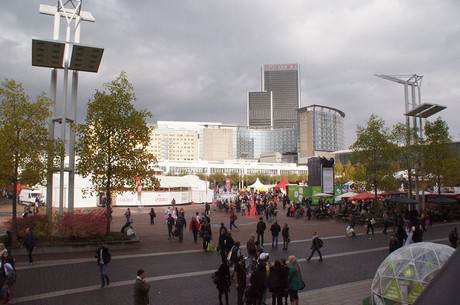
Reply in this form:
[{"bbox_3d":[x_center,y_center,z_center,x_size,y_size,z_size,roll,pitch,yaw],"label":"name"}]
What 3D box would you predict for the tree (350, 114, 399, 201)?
[{"bbox_3d":[16.899,1.484,40.000,5.800,12.000,5.800,0,-4,0],"label":"tree"}]

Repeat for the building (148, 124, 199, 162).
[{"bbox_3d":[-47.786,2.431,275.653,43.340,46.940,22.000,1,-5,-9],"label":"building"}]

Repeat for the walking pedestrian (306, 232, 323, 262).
[{"bbox_3d":[4.788,5.360,19.400,0.850,1.660,0.600,0,-4,7],"label":"walking pedestrian"}]

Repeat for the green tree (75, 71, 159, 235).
[{"bbox_3d":[-8.014,0.032,24.412,5.390,11.650,5.390,0,-4,0],"label":"green tree"}]

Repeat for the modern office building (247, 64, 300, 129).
[{"bbox_3d":[61.890,-38.040,476.296,67.560,159.000,38.000,0,-5,-6],"label":"modern office building"}]

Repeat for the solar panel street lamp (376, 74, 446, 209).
[{"bbox_3d":[21.853,-0.924,41.800,5.000,17.080,7.200,3,-5,-30],"label":"solar panel street lamp"}]

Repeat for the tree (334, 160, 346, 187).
[{"bbox_3d":[28.553,6.732,89.748,2.900,9.310,2.900,0,-4,0],"label":"tree"}]

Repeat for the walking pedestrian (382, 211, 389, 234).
[{"bbox_3d":[12.383,5.658,27.389,0.550,1.700,0.500,1,-5,-17],"label":"walking pedestrian"}]

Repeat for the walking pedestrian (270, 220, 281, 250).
[{"bbox_3d":[2.859,5.141,21.500,0.580,1.770,0.380,0,-4,3],"label":"walking pedestrian"}]

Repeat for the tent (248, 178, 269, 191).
[{"bbox_3d":[6.690,8.526,82.000,4.800,4.800,4.800,1,-4,-11],"label":"tent"}]

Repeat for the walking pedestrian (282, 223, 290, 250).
[{"bbox_3d":[3.511,5.260,21.400,0.500,1.650,0.400,4,-5,-37],"label":"walking pedestrian"}]

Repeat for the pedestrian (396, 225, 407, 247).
[{"bbox_3d":[10.011,5.072,20.104,0.520,1.730,0.420,-3,-5,30],"label":"pedestrian"}]

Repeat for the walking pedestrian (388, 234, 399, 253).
[{"bbox_3d":[8.498,5.125,17.900,0.520,1.700,0.400,-2,-5,27],"label":"walking pedestrian"}]

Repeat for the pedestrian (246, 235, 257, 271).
[{"bbox_3d":[1.044,4.850,16.500,0.450,1.740,0.520,4,-5,-37],"label":"pedestrian"}]

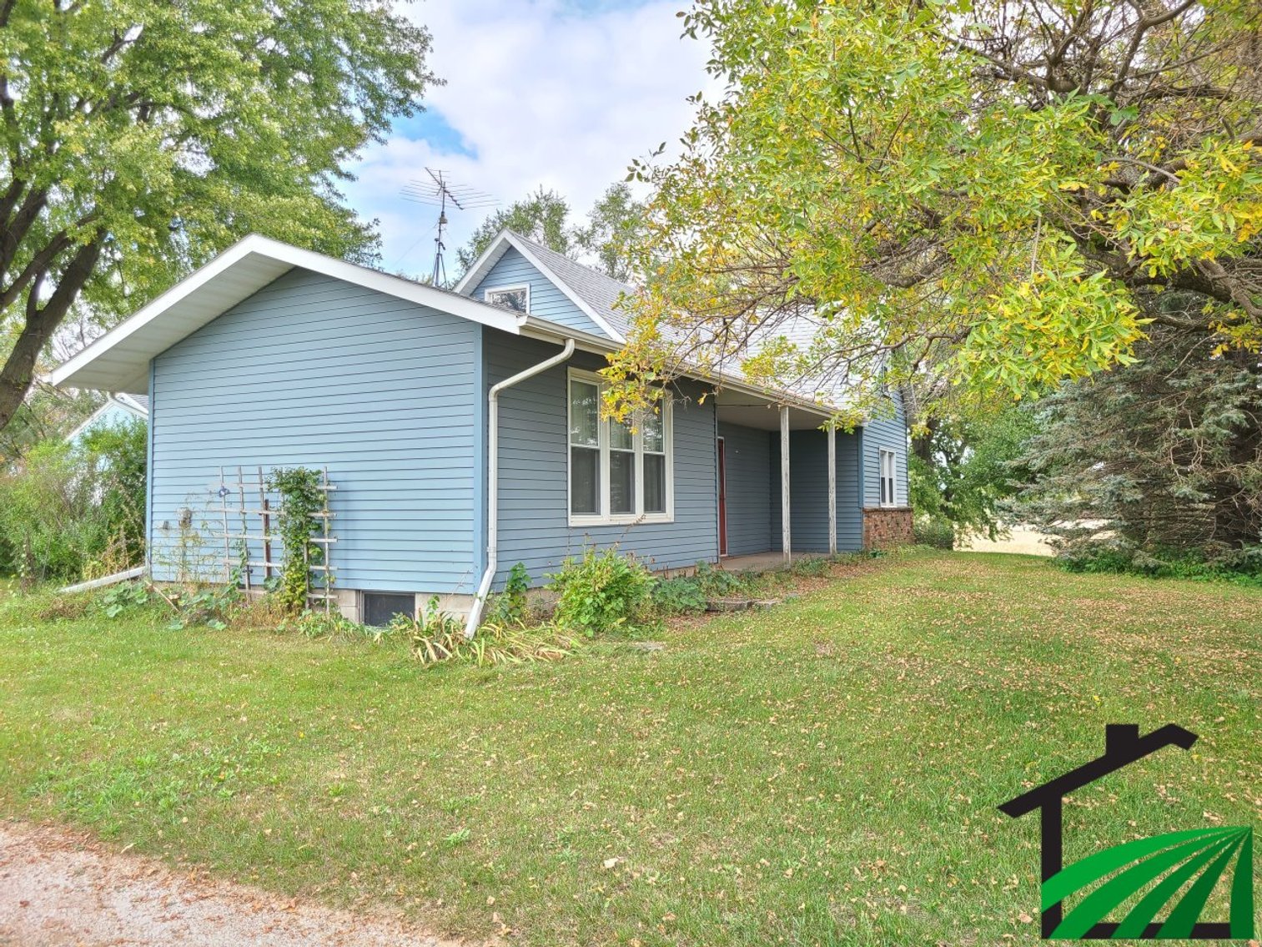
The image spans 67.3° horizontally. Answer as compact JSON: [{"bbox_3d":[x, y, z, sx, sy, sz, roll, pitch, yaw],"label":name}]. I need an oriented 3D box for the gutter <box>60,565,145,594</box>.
[{"bbox_3d":[-6.662,1.373,11.971,1.893,0.090,0.090,-13,-8,27],"label":"gutter"}]

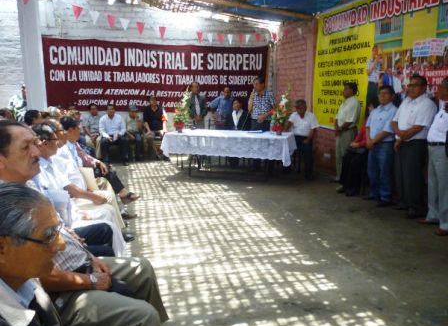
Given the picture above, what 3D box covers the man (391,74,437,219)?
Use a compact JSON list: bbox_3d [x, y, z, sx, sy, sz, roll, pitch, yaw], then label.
[{"bbox_3d":[2.290,-0.196,4.379,0.380,1.690,0.520,-7,13,-34],"label":"man"}]

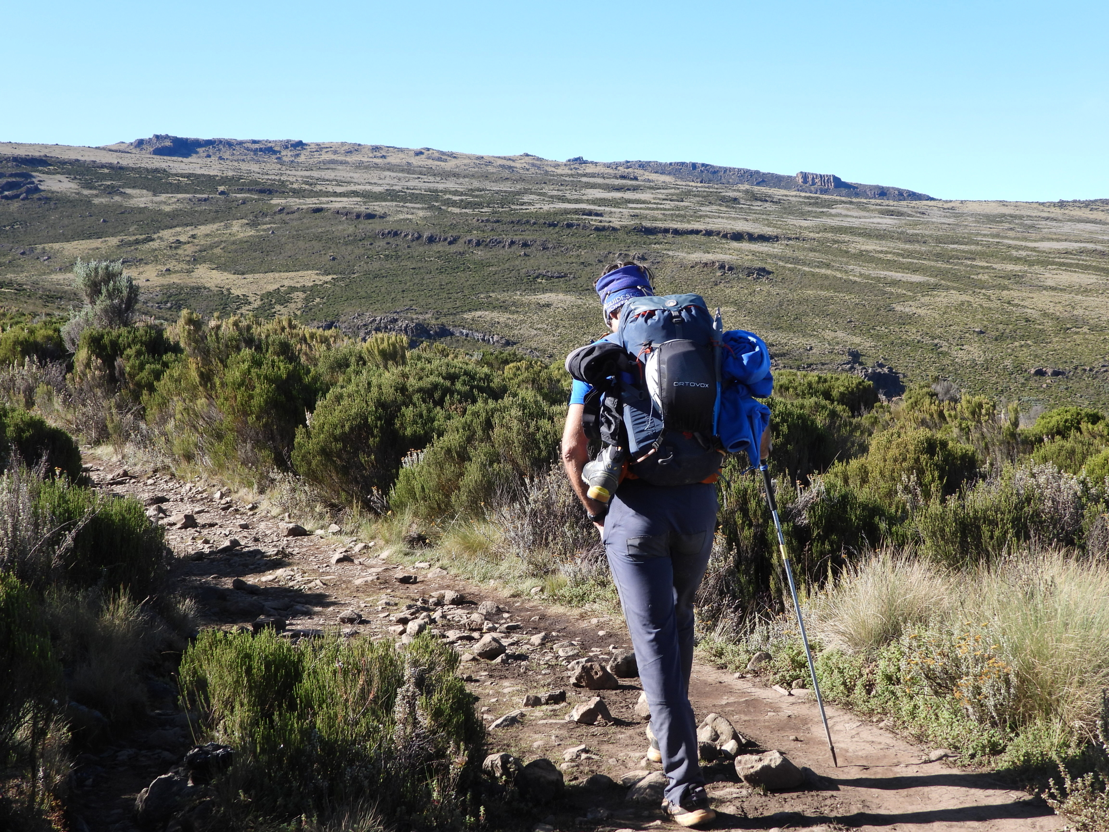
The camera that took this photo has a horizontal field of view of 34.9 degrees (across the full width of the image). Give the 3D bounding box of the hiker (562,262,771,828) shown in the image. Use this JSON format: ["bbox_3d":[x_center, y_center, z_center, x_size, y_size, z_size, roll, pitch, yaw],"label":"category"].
[{"bbox_3d":[0.335,0.362,5.500,0.650,1.690,0.800,-2,4,-23],"label":"hiker"}]

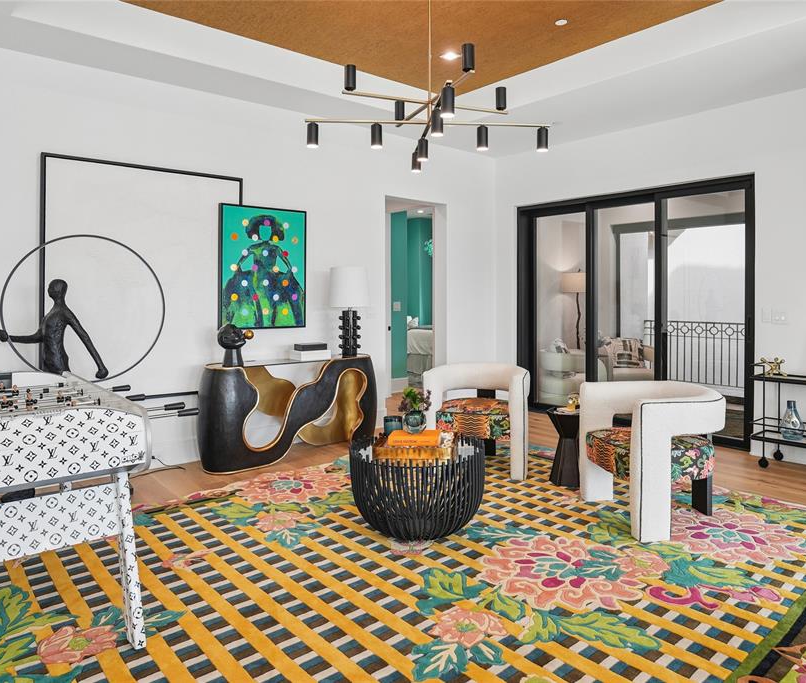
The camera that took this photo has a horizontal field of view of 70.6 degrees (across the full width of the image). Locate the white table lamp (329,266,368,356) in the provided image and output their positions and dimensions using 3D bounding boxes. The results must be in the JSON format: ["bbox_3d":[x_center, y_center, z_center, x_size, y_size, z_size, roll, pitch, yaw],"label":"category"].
[{"bbox_3d":[-0.515,-0.280,5.400,0.360,0.840,0.360,0,3,0],"label":"white table lamp"}]

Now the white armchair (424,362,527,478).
[{"bbox_3d":[0.640,0.618,4.720,0.770,0.780,0.710,1,3,17],"label":"white armchair"}]

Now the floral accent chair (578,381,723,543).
[{"bbox_3d":[1.644,0.700,3.610,0.770,0.770,0.760,-1,3,-10],"label":"floral accent chair"}]

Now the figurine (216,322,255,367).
[{"bbox_3d":[-1.376,0.033,4.660,0.280,0.365,0.210,0,3,6],"label":"figurine"}]

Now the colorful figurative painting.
[{"bbox_3d":[-1.264,-0.675,5.190,0.800,1.070,0.050,-2,4,-38],"label":"colorful figurative painting"}]

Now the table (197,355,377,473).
[{"bbox_3d":[-0.965,0.578,5.040,1.630,0.810,0.430,-2,3,-39],"label":"table"}]

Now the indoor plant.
[{"bbox_3d":[0.067,0.385,3.270,0.190,0.262,0.175,0,3,0],"label":"indoor plant"}]

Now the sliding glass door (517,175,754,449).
[{"bbox_3d":[2.250,-0.305,5.960,0.140,2.430,2.520,-3,4,-42],"label":"sliding glass door"}]

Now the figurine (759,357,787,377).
[{"bbox_3d":[3.040,0.200,4.670,0.165,0.155,0.180,-2,3,-44],"label":"figurine"}]

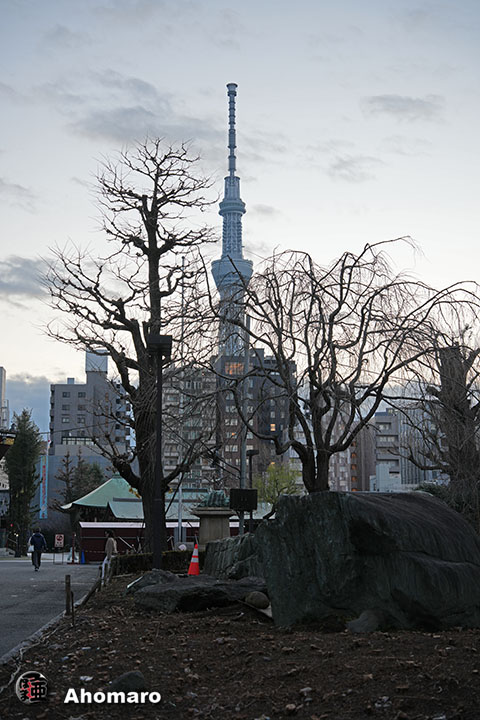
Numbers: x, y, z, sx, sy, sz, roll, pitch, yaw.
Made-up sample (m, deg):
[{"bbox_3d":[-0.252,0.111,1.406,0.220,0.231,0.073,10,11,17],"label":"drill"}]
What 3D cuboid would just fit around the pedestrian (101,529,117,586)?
[{"bbox_3d":[-3.782,5.665,30.484,0.480,1.580,0.480,0,-9,0],"label":"pedestrian"}]

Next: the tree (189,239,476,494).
[{"bbox_3d":[1.931,1.077,22.121,6.100,7.500,5.700,0,-9,0],"label":"tree"}]

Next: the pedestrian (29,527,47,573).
[{"bbox_3d":[-7.945,7.441,41.644,0.620,1.720,0.500,0,-9,0],"label":"pedestrian"}]

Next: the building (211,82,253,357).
[{"bbox_3d":[-9.947,-78.773,1444.259,66.000,634.000,66.000,0,-9,0],"label":"building"}]

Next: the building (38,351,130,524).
[{"bbox_3d":[-35.624,20.348,245.980,20.000,43.000,18.000,0,-9,0],"label":"building"}]

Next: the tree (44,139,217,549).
[{"bbox_3d":[-3.883,-0.468,37.581,6.100,15.700,6.000,0,-9,0],"label":"tree"}]

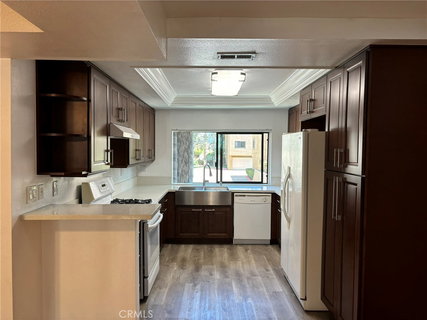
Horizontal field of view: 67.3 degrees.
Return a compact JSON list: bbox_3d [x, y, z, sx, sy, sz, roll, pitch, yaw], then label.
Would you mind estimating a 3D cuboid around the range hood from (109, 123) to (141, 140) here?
[{"bbox_3d":[-1.158,-0.317,3.623,0.500,0.147,0.760,0,2,0],"label":"range hood"}]

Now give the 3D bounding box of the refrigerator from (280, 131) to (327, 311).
[{"bbox_3d":[1.219,0.591,3.546,0.800,1.770,0.870,0,2,0],"label":"refrigerator"}]

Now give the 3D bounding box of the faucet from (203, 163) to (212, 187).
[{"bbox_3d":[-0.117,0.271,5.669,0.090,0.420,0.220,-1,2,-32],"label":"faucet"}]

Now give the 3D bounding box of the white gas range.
[{"bbox_3d":[-0.991,0.852,3.662,0.705,1.220,0.760,0,2,0],"label":"white gas range"}]

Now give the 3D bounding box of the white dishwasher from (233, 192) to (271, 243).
[{"bbox_3d":[0.648,0.975,5.550,0.605,0.868,0.600,0,2,0],"label":"white dishwasher"}]

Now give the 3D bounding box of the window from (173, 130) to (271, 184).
[{"bbox_3d":[0.142,-0.046,5.923,1.780,0.980,0.100,0,2,0],"label":"window"}]

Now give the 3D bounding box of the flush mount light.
[{"bbox_3d":[0.172,-0.954,4.058,0.380,0.125,0.970,0,2,0],"label":"flush mount light"}]

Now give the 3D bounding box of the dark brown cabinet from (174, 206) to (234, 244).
[{"bbox_3d":[-0.158,1.072,5.567,0.945,0.665,0.620,0,2,0],"label":"dark brown cabinet"}]

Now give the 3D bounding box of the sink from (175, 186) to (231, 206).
[{"bbox_3d":[-0.159,0.618,5.447,0.912,0.240,0.510,0,2,0],"label":"sink"}]

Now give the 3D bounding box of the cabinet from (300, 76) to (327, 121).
[{"bbox_3d":[1.380,-0.637,3.507,0.610,0.360,0.890,0,2,0],"label":"cabinet"}]

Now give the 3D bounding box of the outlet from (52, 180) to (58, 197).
[{"bbox_3d":[-1.397,0.251,2.827,0.015,0.120,0.077,0,2,0],"label":"outlet"}]

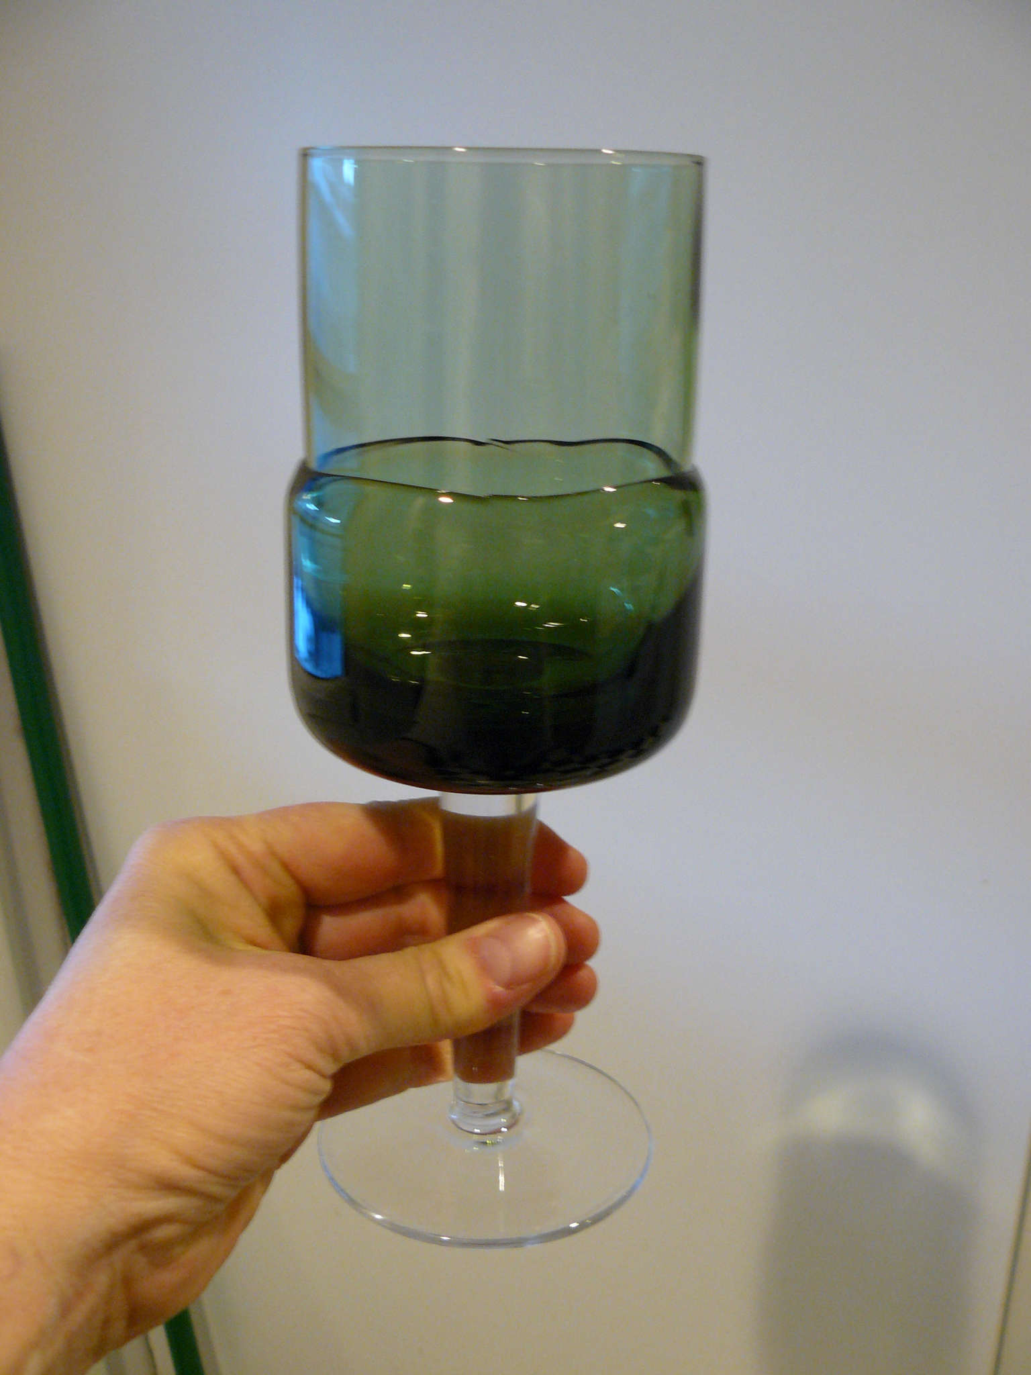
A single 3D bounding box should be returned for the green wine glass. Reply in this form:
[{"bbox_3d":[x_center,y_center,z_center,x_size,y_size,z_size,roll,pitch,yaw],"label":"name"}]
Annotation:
[{"bbox_3d":[-0.004,0.002,0.281,0.076,0.201,0.076,1,18,0],"label":"green wine glass"}]

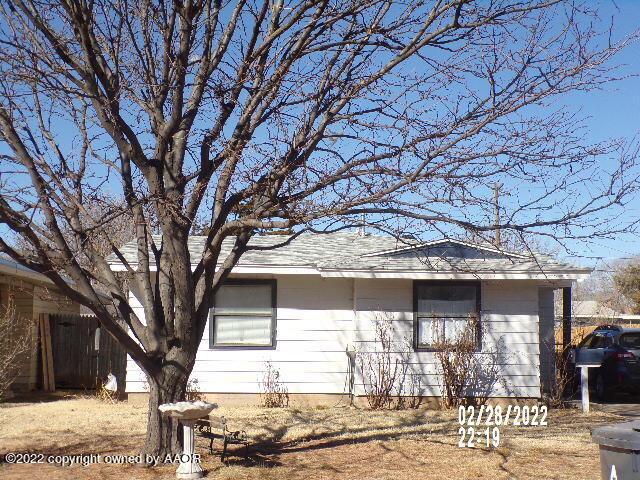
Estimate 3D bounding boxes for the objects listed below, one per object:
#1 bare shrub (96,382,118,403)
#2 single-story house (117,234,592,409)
[{"bbox_3d":[-4.216,3.059,17.996,0.450,0.460,0.430,1,-6,-1],"label":"bare shrub"},{"bbox_3d":[0.414,1.738,21.247,9.350,3.800,8.200,1,-6,-1],"label":"single-story house"}]

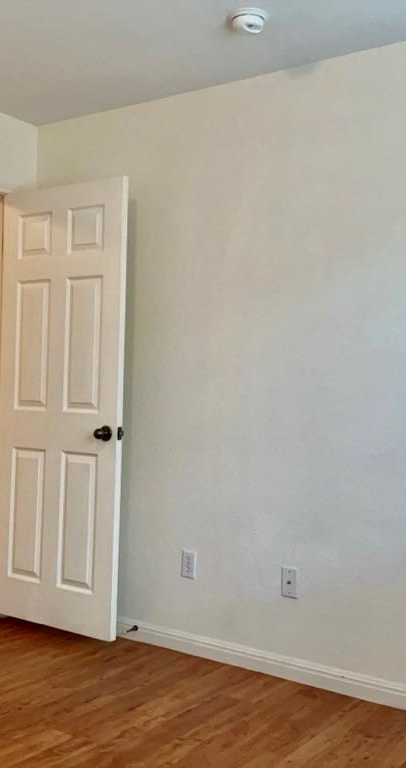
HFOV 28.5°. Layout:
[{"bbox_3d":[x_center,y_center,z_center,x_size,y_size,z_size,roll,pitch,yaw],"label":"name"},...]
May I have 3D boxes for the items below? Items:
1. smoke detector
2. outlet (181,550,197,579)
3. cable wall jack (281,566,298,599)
[{"bbox_3d":[0.159,-1.264,2.801,0.138,0.042,0.138,2,-1,0],"label":"smoke detector"},{"bbox_3d":[-0.060,0.778,3.430,0.070,0.114,0.010,1,-1,34],"label":"outlet"},{"bbox_3d":[0.344,0.787,3.158,0.070,0.114,0.010,1,-1,34],"label":"cable wall jack"}]

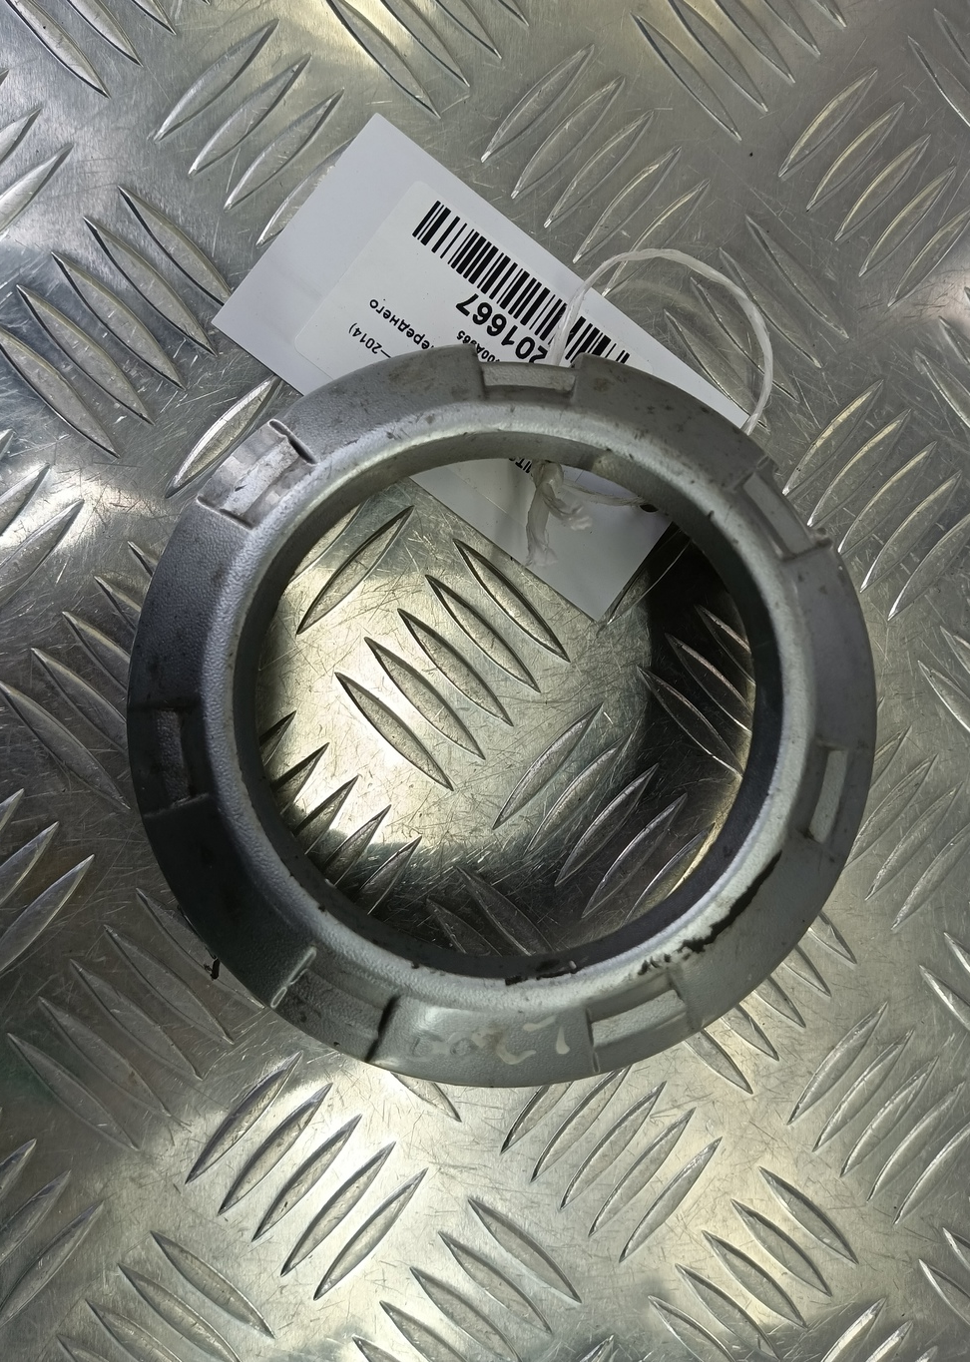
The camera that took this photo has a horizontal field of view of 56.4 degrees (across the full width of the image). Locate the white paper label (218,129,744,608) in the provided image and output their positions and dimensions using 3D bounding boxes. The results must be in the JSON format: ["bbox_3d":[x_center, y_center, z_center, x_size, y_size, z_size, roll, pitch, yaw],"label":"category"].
[{"bbox_3d":[0.001,-0.059,0.171,0.090,0.002,0.050,37,86,-6],"label":"white paper label"}]

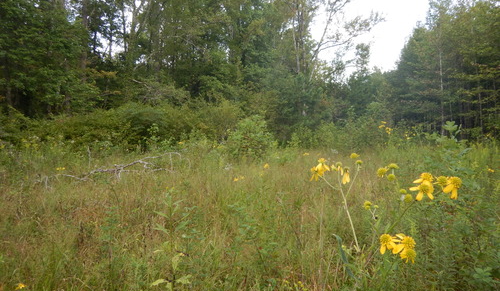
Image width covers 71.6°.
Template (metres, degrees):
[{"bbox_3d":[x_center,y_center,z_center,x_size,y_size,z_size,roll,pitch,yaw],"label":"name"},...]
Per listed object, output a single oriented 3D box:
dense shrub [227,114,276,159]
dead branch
[{"bbox_3d":[0.020,-0.300,12.800,1.800,1.750,1.700,0,0,0],"label":"dense shrub"},{"bbox_3d":[-3.200,0.560,8.000,3.450,0.800,1.400,0,0,-12],"label":"dead branch"}]

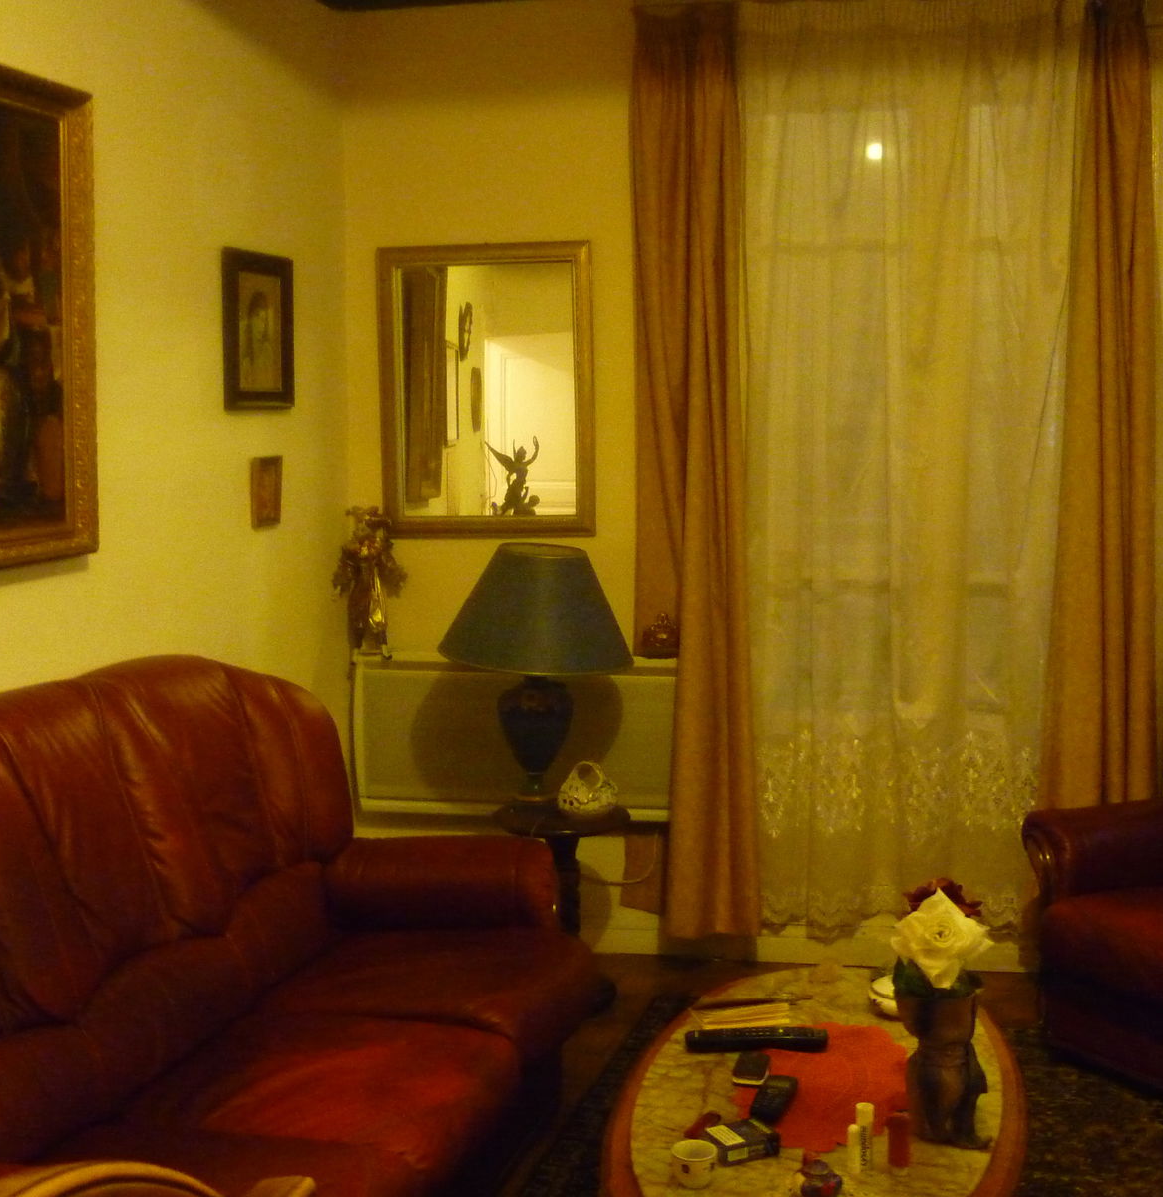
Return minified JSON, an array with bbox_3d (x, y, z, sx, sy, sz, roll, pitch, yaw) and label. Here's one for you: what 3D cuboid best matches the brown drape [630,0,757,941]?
[{"bbox_3d":[0.295,-0.279,3.870,0.335,2.367,0.150,0,7,9],"label":"brown drape"}]

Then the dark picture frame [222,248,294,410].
[{"bbox_3d":[-0.743,-0.621,3.545,0.030,0.355,0.305,3,8,15],"label":"dark picture frame"}]

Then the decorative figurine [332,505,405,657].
[{"bbox_3d":[-0.564,-0.045,4.033,0.188,0.385,0.120,-1,7,-3],"label":"decorative figurine"}]

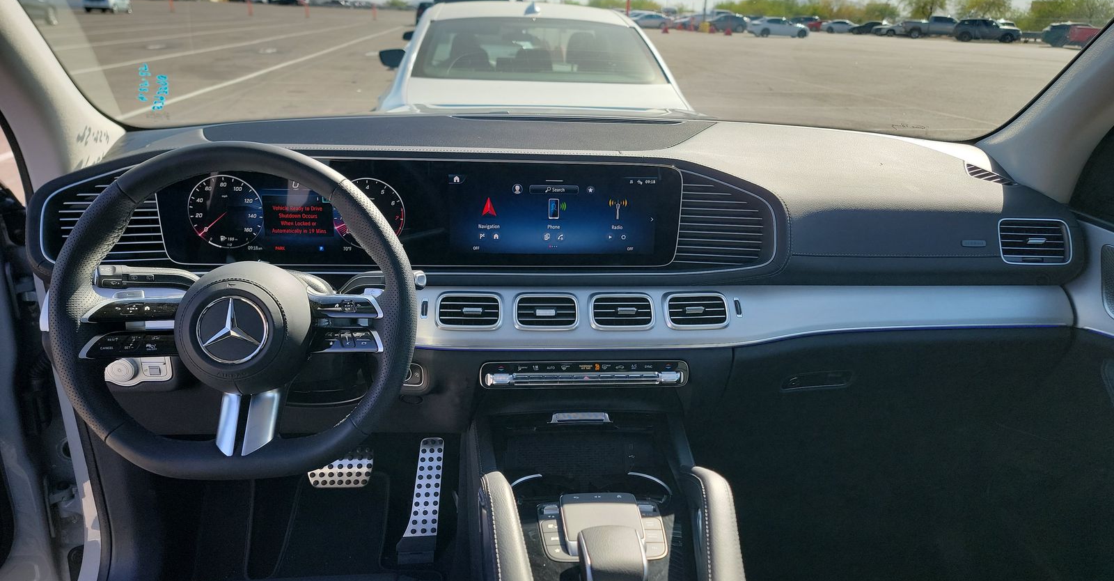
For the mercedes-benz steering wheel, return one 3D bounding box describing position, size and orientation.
[{"bbox_3d":[-0.342,0.021,0.844,0.375,0.358,0.100,0,0,-6],"label":"mercedes-benz steering wheel"}]

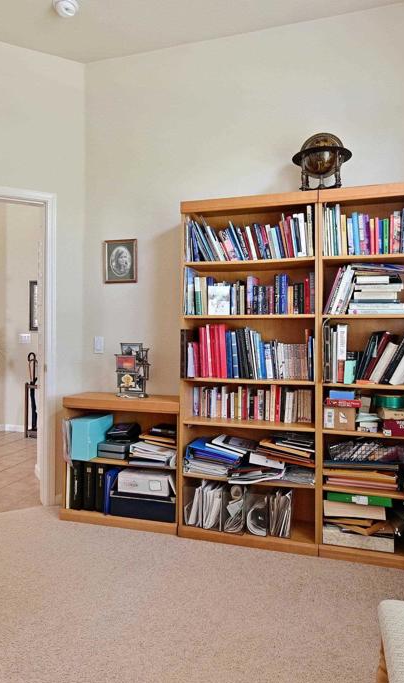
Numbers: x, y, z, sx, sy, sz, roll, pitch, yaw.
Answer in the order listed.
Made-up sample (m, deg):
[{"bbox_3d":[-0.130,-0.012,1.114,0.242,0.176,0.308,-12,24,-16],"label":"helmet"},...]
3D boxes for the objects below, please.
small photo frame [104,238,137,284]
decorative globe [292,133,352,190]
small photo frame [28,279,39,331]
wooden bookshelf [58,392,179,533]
[{"bbox_3d":[-0.539,-0.531,2.855,0.237,0.286,0.020,0,1,16],"label":"small photo frame"},{"bbox_3d":[0.659,-0.965,2.335,0.316,0.352,0.316,0,1,16],"label":"decorative globe"},{"bbox_3d":[-1.728,-0.395,4.703,0.398,0.555,0.030,0,1,16],"label":"small photo frame"},{"bbox_3d":[-0.456,0.723,2.671,0.767,0.749,0.290,0,1,16],"label":"wooden bookshelf"}]

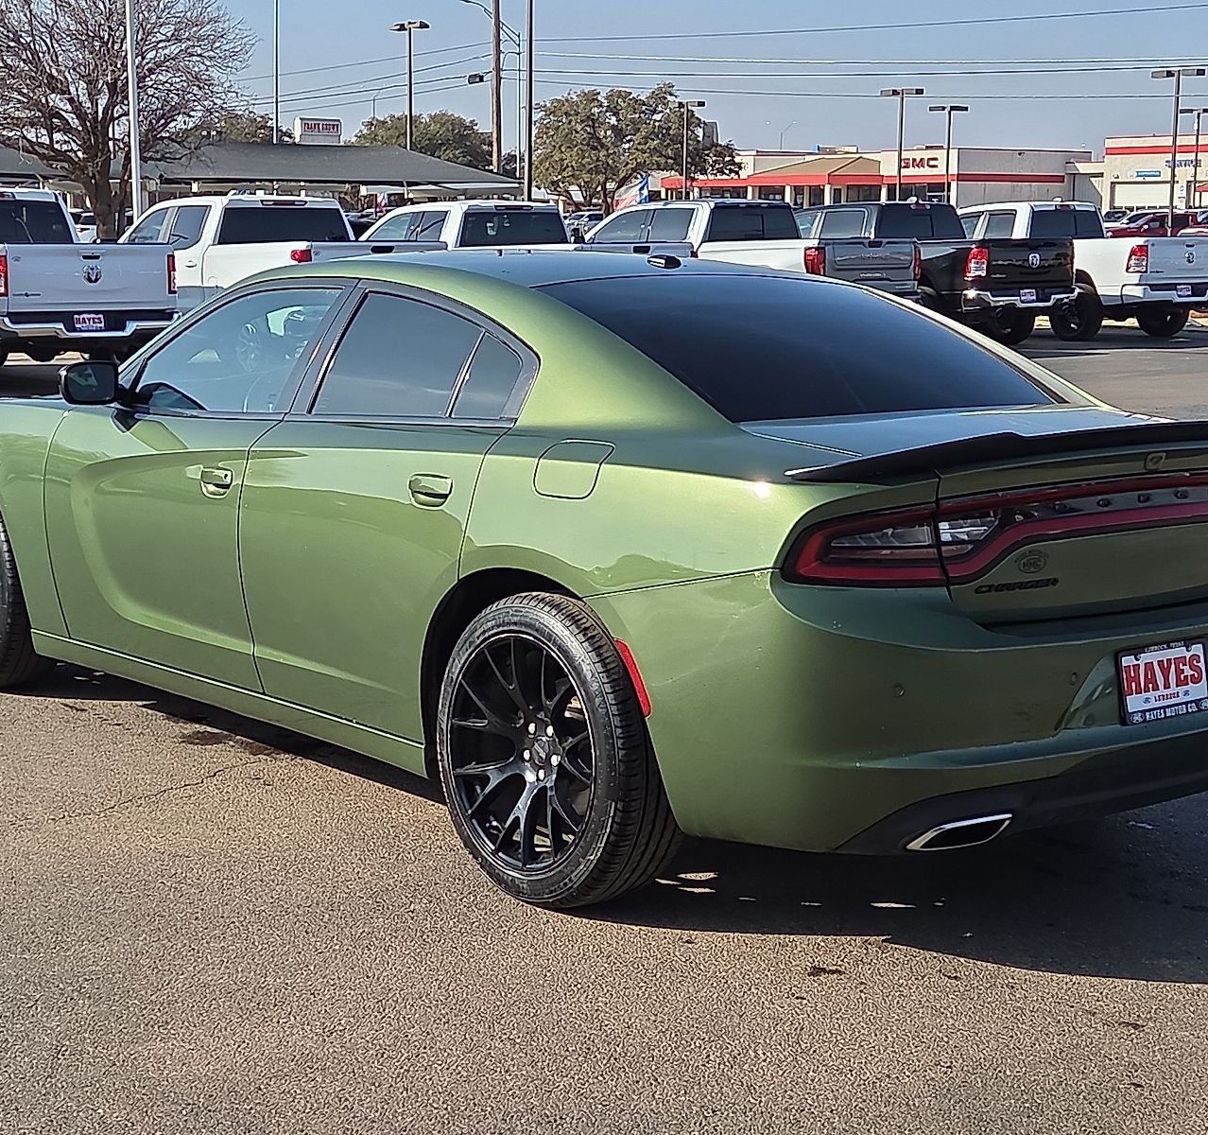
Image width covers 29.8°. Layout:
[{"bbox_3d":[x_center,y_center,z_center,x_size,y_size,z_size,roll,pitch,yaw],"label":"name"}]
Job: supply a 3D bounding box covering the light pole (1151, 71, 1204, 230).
[{"bbox_3d":[19.158,-13.395,76.474,1.750,6.600,0.420,7,10,35],"label":"light pole"}]

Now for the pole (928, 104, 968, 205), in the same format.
[{"bbox_3d":[14.831,-16.637,98.474,1.700,6.600,0.450,2,8,10],"label":"pole"}]

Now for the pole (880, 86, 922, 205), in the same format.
[{"bbox_3d":[13.304,-17.528,102.588,1.900,8.000,0.450,1,8,0],"label":"pole"}]

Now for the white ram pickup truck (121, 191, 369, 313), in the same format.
[{"bbox_3d":[-3.931,-3.167,25.112,2.100,1.950,5.880,-5,11,-36],"label":"white ram pickup truck"}]

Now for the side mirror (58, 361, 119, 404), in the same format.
[{"bbox_3d":[-1.480,-0.533,6.531,0.185,0.135,0.120,-6,11,-39],"label":"side mirror"}]

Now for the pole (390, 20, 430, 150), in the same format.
[{"bbox_3d":[-7.933,-17.233,92.704,1.700,9.800,0.450,7,10,35],"label":"pole"}]

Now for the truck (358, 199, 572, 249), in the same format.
[{"bbox_3d":[-1.462,-3.344,26.789,2.100,1.950,5.880,-6,11,-40],"label":"truck"}]

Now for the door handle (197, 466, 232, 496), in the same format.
[{"bbox_3d":[-1.047,-0.231,6.119,0.055,0.080,0.185,2,6,-40],"label":"door handle"}]

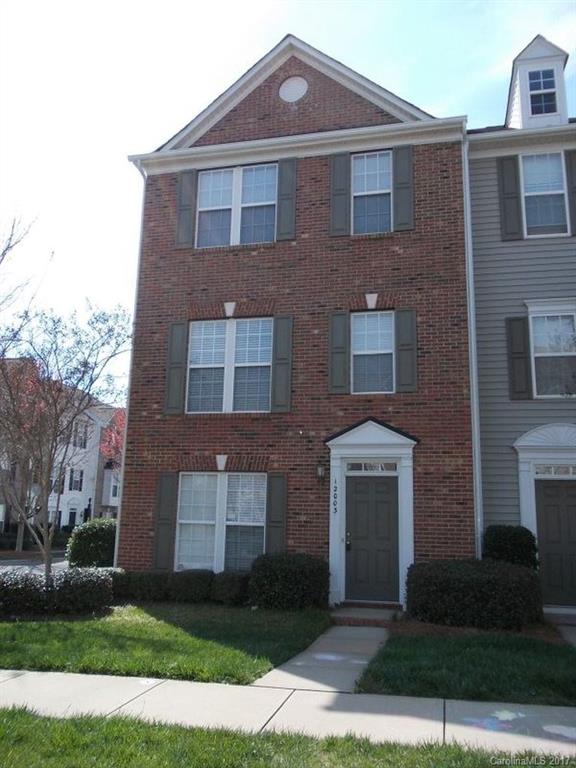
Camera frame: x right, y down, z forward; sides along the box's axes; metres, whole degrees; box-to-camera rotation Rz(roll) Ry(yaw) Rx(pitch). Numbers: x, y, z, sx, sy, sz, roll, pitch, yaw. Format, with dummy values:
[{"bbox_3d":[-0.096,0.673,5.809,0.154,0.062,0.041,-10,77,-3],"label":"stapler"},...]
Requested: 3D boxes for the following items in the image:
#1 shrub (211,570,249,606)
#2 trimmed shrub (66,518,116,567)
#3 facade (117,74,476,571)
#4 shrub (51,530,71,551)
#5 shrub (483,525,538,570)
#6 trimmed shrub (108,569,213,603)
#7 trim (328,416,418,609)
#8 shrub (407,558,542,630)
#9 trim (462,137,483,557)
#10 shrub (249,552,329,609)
[{"bbox_3d":[-1.001,3.281,10.121,0.700,0.500,0.650,-1,-11,14],"label":"shrub"},{"bbox_3d":[-4.485,3.694,14.251,1.600,1.130,1.400,-1,-11,14],"label":"trimmed shrub"},{"bbox_3d":[0.094,-1.438,11.724,6.330,10.350,0.300,-1,-11,14],"label":"facade"},{"bbox_3d":[-10.987,7.558,30.000,1.200,1.000,1.100,-1,-11,14],"label":"shrub"},{"bbox_3d":[3.546,2.908,9.920,0.840,1.300,0.800,-1,-11,14],"label":"shrub"},{"bbox_3d":[-2.100,3.291,10.343,1.580,0.510,0.650,-1,-11,14],"label":"trimmed shrub"},{"bbox_3d":[1.417,2.138,10.507,1.560,3.130,0.300,-1,-11,14],"label":"trim"},{"bbox_3d":[2.638,3.064,9.171,1.850,0.900,1.100,-1,-11,14],"label":"shrub"},{"bbox_3d":[3.170,-0.449,10.655,0.130,8.150,0.120,-1,-11,14],"label":"trim"},{"bbox_3d":[-0.015,3.145,10.058,1.250,0.850,0.850,-1,-11,14],"label":"shrub"}]

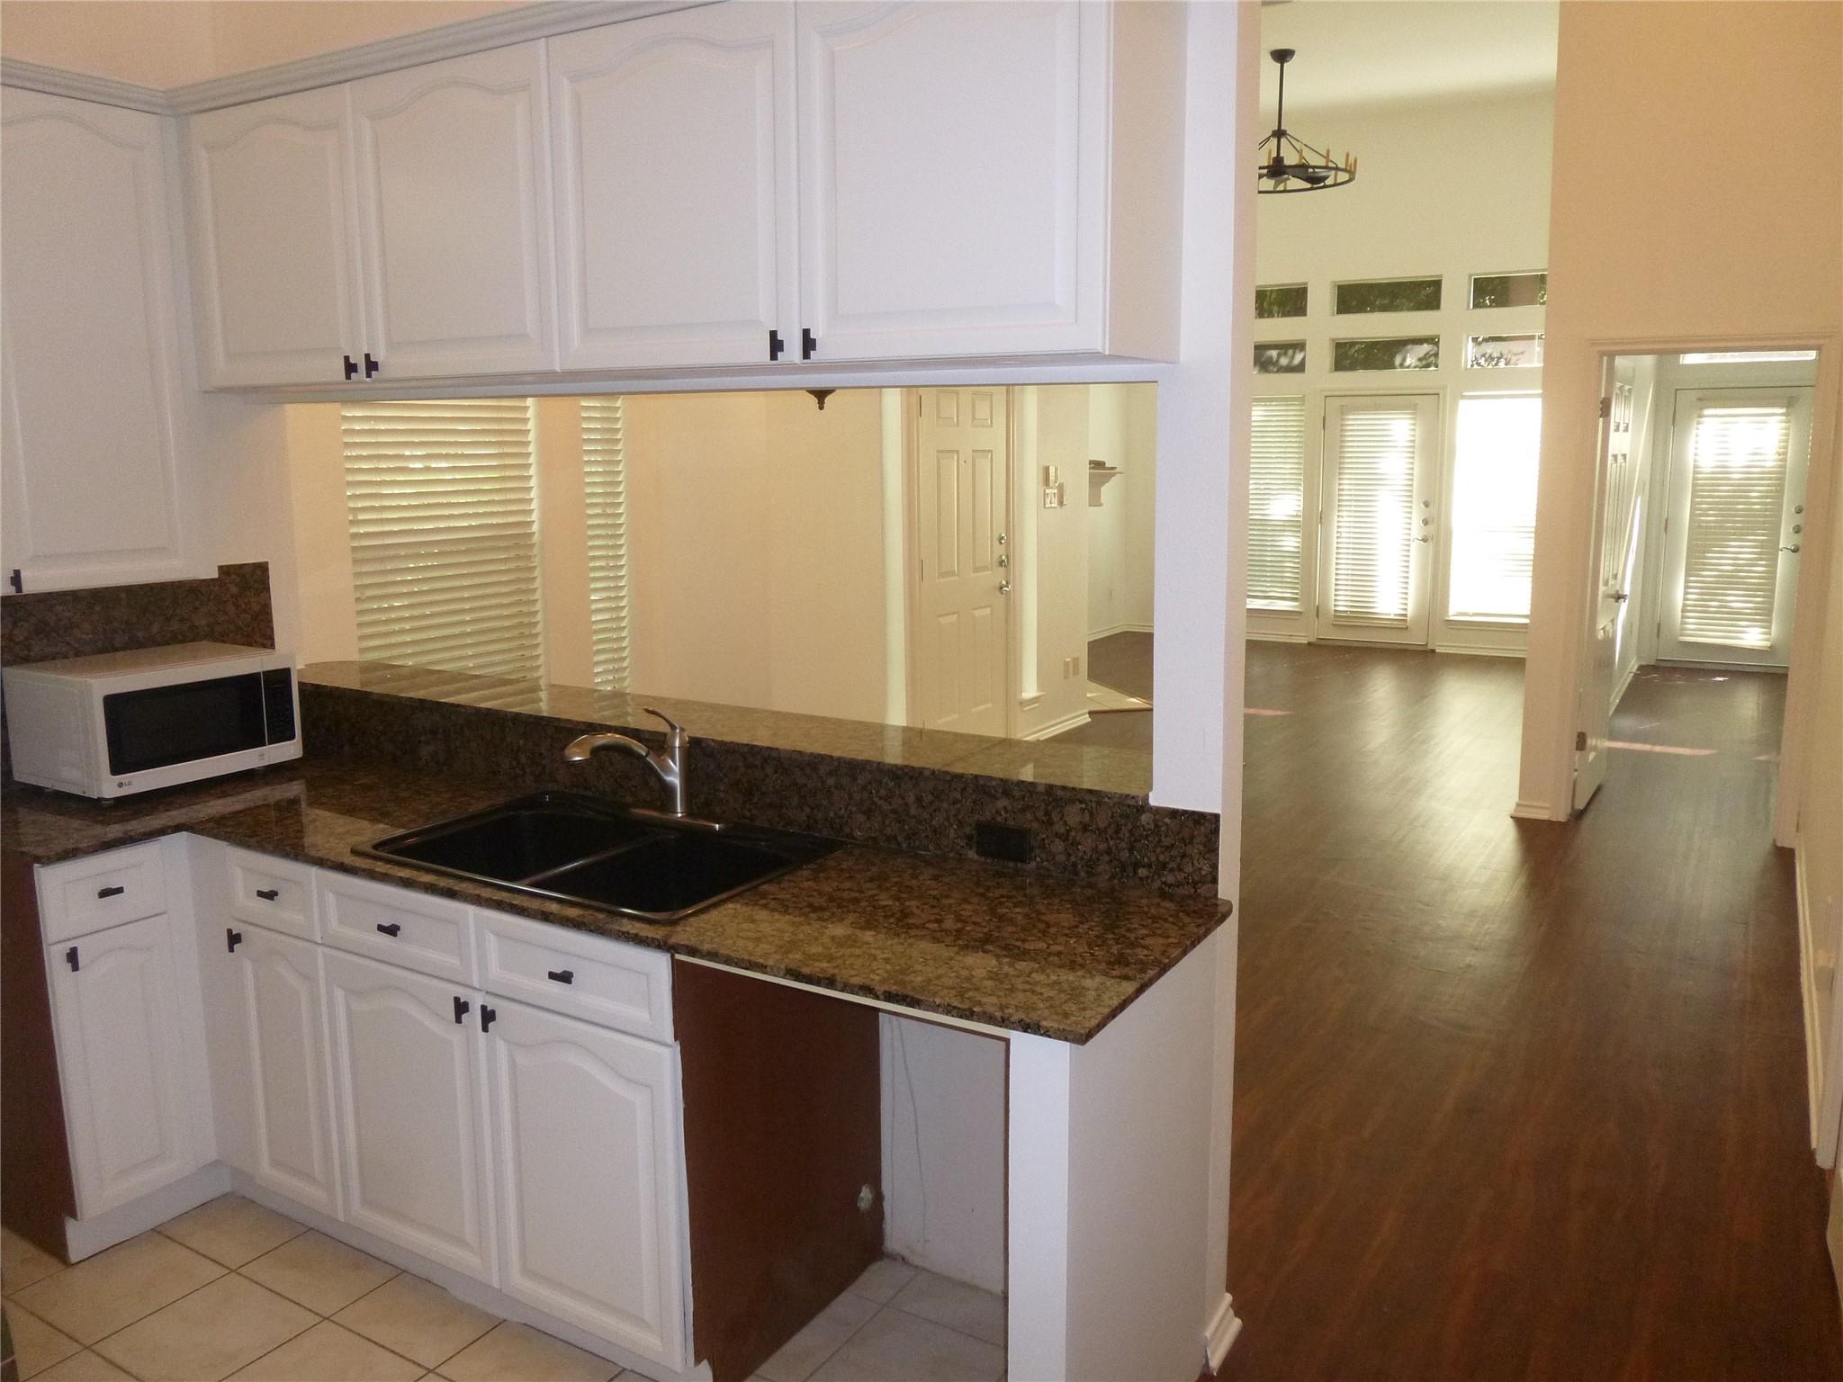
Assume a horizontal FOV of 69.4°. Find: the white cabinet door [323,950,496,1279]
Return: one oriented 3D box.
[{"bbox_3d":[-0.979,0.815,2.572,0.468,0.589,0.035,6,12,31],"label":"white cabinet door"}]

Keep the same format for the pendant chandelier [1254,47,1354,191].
[{"bbox_3d":[2.310,-3.696,8.575,0.950,0.800,0.950,5,12,31],"label":"pendant chandelier"}]

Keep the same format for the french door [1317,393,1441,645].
[{"bbox_3d":[3.852,-1.427,11.238,0.920,2.050,0.050,5,12,31],"label":"french door"}]

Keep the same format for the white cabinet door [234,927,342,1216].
[{"bbox_3d":[-1.328,0.789,2.801,0.305,0.590,0.025,5,12,31],"label":"white cabinet door"}]

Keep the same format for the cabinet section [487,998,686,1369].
[{"bbox_3d":[-0.594,0.857,2.357,0.455,0.590,0.025,5,12,31],"label":"cabinet section"}]

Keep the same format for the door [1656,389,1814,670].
[{"bbox_3d":[6.052,-1.208,9.876,0.920,2.050,0.050,5,12,31],"label":"door"}]

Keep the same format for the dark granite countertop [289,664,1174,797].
[{"bbox_3d":[-0.589,0.070,3.089,2.550,0.030,0.360,5,12,31],"label":"dark granite countertop"}]

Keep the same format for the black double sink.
[{"bbox_3d":[-0.628,0.403,2.609,0.840,0.200,0.530,5,12,31],"label":"black double sink"}]

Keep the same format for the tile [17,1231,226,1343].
[{"bbox_3d":[-1.650,1.230,2.752,0.305,0.010,0.305,5,12,31],"label":"tile"}]

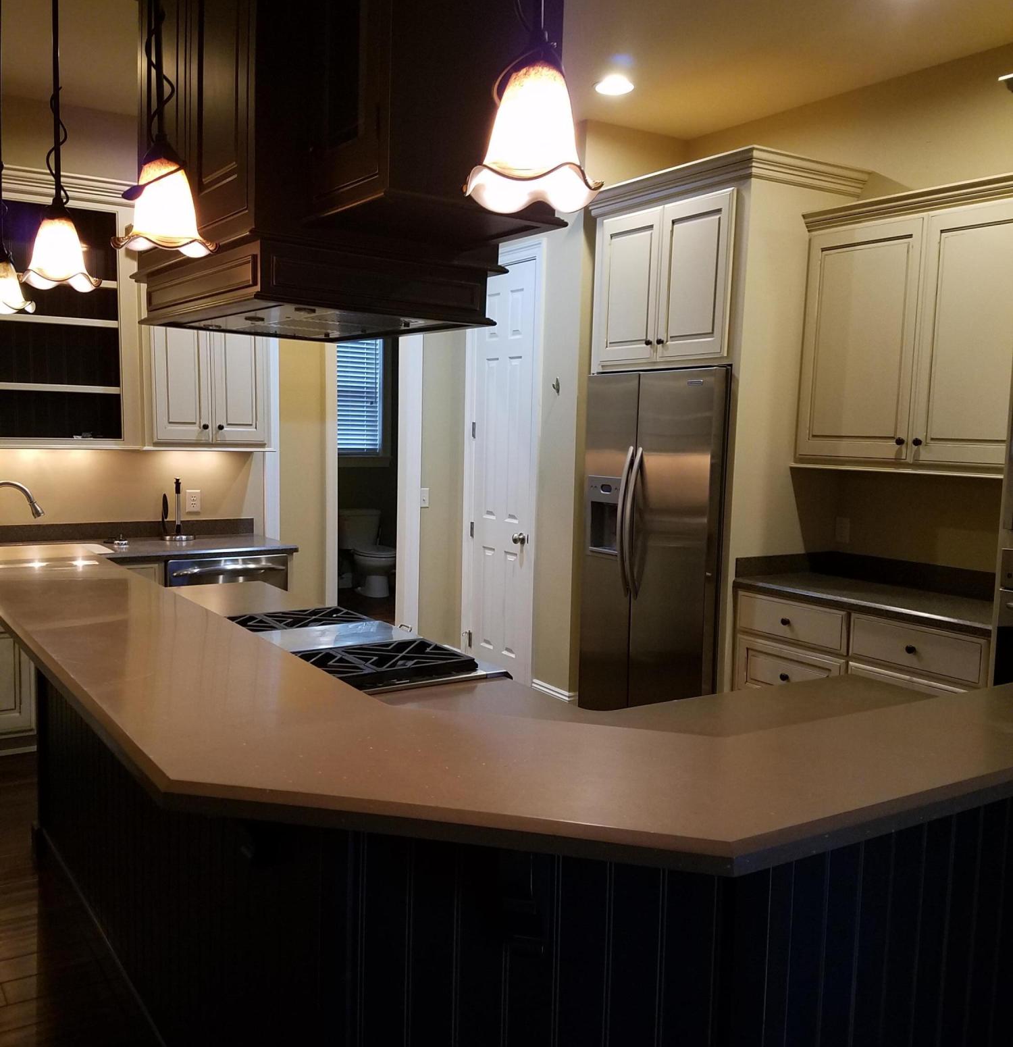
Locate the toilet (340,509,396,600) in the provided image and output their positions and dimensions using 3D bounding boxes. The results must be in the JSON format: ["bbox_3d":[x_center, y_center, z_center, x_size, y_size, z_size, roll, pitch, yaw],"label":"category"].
[{"bbox_3d":[-1.256,0.274,9.269,0.440,0.750,0.740,-2,6,-33],"label":"toilet"}]

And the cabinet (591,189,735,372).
[{"bbox_3d":[0.977,-1.138,4.999,0.620,0.795,1.010,-2,6,-33],"label":"cabinet"}]

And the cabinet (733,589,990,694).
[{"bbox_3d":[1.576,0.765,4.190,0.605,0.880,1.225,-2,6,-33],"label":"cabinet"}]

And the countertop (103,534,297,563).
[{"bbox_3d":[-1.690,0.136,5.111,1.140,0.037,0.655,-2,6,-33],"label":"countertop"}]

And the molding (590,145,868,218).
[{"bbox_3d":[1.017,-1.581,4.885,0.710,0.120,1.120,-2,6,-33],"label":"molding"}]

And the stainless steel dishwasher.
[{"bbox_3d":[-1.521,0.590,5.238,0.600,0.875,0.610,-2,6,-33],"label":"stainless steel dishwasher"}]

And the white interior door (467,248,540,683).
[{"bbox_3d":[-0.006,-0.238,5.917,0.055,2.470,0.640,-2,6,-33],"label":"white interior door"}]

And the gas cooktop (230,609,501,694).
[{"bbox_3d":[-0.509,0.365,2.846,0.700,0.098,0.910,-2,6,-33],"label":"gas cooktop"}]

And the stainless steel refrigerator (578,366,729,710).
[{"bbox_3d":[0.905,0.189,5.080,0.715,1.825,0.915,-2,6,-33],"label":"stainless steel refrigerator"}]

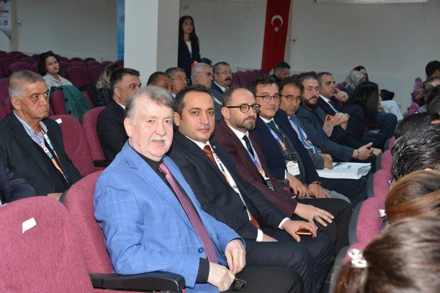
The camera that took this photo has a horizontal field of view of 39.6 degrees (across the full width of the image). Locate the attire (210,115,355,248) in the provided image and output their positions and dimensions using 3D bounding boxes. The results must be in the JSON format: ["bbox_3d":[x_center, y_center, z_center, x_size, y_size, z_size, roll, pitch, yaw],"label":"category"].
[{"bbox_3d":[0.243,0.396,3.226,0.790,0.950,0.560,6,10,23],"label":"attire"}]

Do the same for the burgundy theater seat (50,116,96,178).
[{"bbox_3d":[-0.781,0.310,3.688,0.600,0.960,0.550,6,10,19],"label":"burgundy theater seat"}]

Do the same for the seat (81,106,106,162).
[{"bbox_3d":[-0.596,0.235,4.195,0.600,0.960,0.550,6,10,19],"label":"seat"}]

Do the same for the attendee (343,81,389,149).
[{"bbox_3d":[1.232,-0.022,5.691,0.830,1.170,0.480,4,9,11],"label":"attendee"}]

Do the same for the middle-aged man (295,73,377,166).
[{"bbox_3d":[0.848,0.088,4.667,0.840,1.260,0.560,6,10,19],"label":"middle-aged man"}]

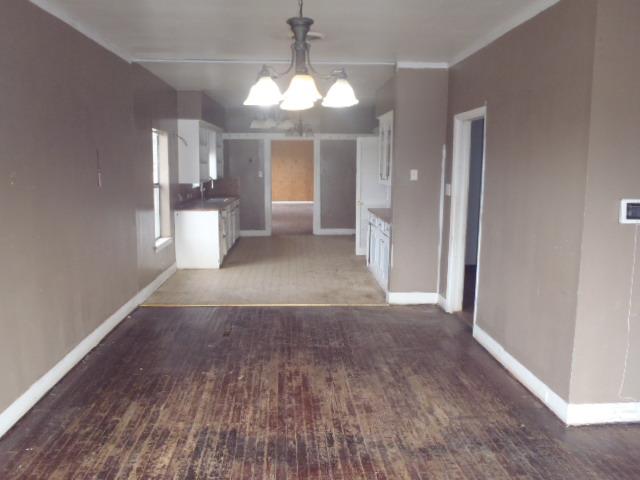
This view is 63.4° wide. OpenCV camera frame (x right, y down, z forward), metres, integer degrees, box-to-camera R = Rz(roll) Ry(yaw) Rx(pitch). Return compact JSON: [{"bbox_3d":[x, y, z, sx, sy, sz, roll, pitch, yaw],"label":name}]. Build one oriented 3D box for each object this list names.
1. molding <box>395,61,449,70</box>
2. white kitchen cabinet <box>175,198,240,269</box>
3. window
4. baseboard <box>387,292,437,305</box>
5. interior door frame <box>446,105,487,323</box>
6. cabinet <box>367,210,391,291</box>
[{"bbox_3d":[1.103,-1.845,5.492,0.576,0.077,0.056,0,9,-3],"label":"molding"},{"bbox_3d":[-1.906,-0.258,9.367,0.632,0.893,3.392,0,9,-3],"label":"white kitchen cabinet"},{"bbox_3d":[-2.127,-0.668,6.797,0.144,1.504,0.864,0,9,-3],"label":"window"},{"bbox_3d":[1.079,0.670,5.889,0.573,0.141,0.024,0,9,-3],"label":"baseboard"},{"bbox_3d":[1.475,-0.188,5.070,0.168,2.088,0.880,0,9,-3],"label":"interior door frame"},{"bbox_3d":[1.033,0.133,6.925,0.557,0.896,1.872,0,9,-3],"label":"cabinet"}]

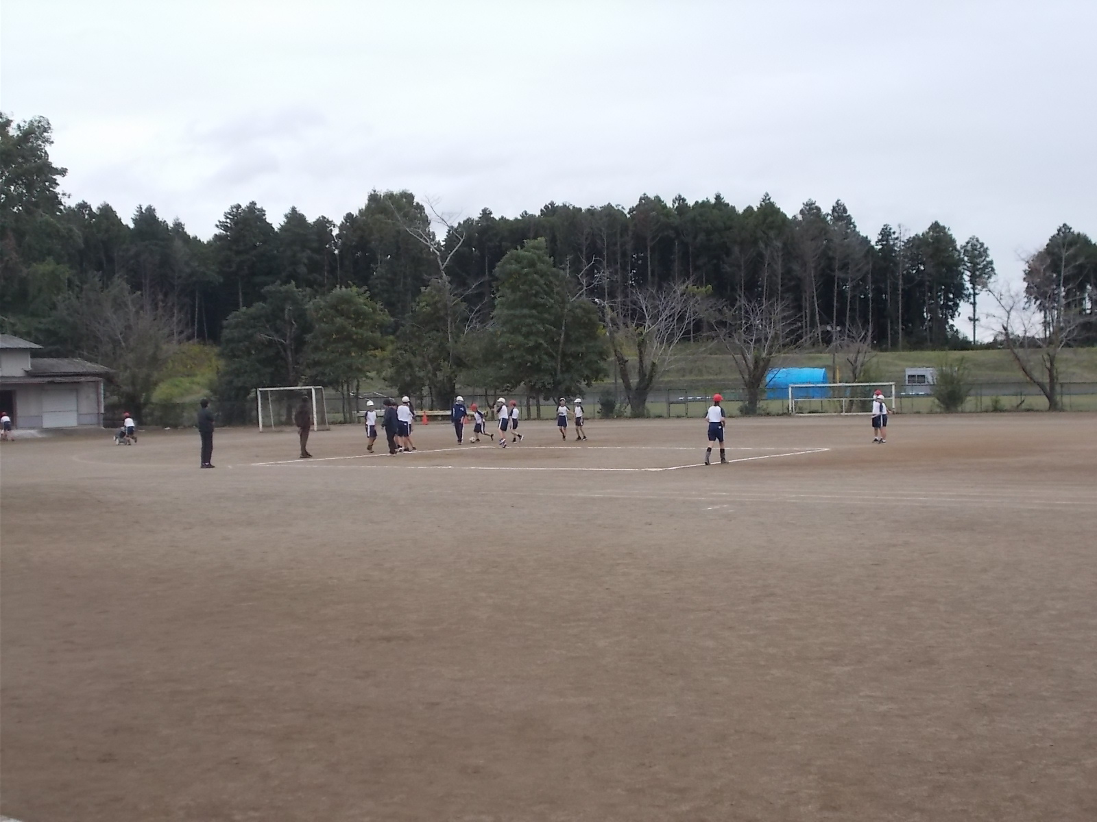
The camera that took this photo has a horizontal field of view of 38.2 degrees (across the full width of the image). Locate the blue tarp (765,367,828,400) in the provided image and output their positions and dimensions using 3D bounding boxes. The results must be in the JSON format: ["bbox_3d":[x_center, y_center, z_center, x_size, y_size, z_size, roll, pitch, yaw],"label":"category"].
[{"bbox_3d":[21.563,-2.371,137.000,5.590,2.830,3.500,-1,0,12],"label":"blue tarp"}]

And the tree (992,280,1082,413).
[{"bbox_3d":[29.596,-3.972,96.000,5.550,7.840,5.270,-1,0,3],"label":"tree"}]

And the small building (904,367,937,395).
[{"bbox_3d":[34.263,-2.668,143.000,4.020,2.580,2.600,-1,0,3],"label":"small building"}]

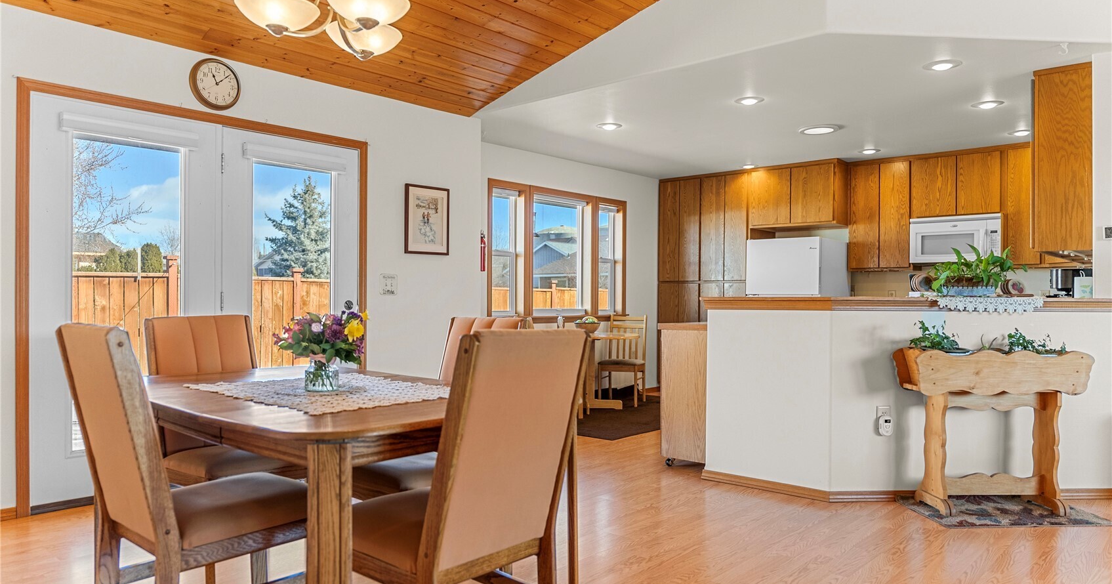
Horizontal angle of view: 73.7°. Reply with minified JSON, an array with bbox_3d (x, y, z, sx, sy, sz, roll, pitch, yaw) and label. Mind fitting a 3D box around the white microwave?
[{"bbox_3d":[3.740,-0.477,6.885,0.744,0.425,0.390,0,0,40],"label":"white microwave"}]

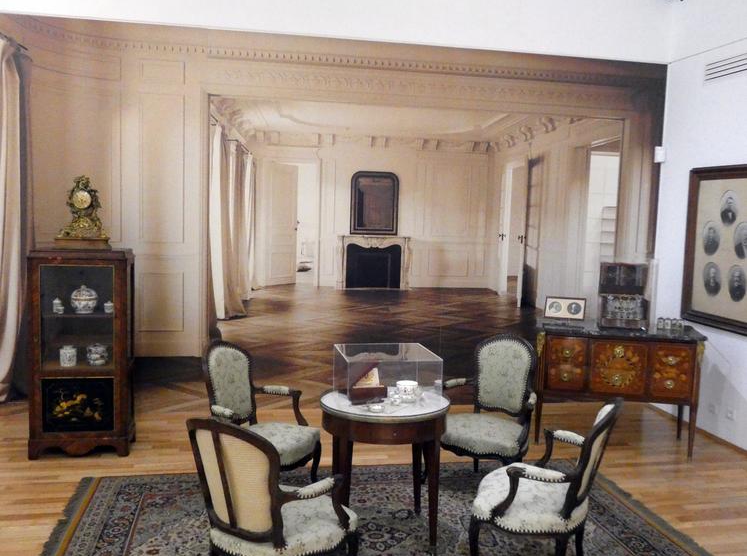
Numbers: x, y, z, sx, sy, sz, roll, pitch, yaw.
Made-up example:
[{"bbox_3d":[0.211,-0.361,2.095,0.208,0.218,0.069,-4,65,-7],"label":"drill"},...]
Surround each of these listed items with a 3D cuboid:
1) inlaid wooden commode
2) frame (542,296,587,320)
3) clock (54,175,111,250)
[{"bbox_3d":[1.825,0.813,5.256,1.141,0.891,0.538,3,5,14],"label":"inlaid wooden commode"},{"bbox_3d":[1.457,0.236,5.250,0.290,0.171,0.025,4,-7,20],"label":"frame"},{"bbox_3d":[-1.959,-0.430,4.656,0.350,0.500,0.170,1,5,-10],"label":"clock"}]

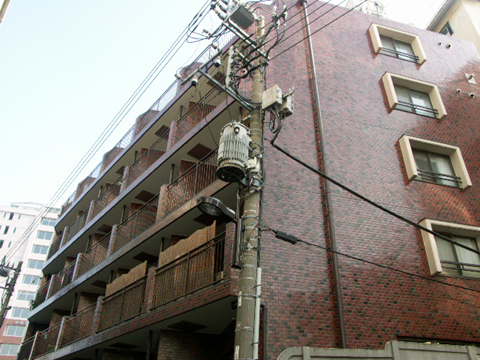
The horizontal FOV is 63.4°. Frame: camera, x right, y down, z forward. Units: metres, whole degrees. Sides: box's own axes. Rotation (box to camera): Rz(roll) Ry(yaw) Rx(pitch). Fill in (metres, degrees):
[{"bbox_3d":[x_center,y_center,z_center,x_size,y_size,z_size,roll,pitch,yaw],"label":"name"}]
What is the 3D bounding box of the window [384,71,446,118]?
[{"bbox_3d":[5.778,-2.753,12.844,1.970,1.410,0.280,9,-34,-11],"label":"window"}]

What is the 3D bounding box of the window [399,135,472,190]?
[{"bbox_3d":[5.704,-0.483,11.337,1.970,1.410,0.280,9,-34,-11],"label":"window"}]

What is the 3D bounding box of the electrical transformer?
[{"bbox_3d":[-0.133,-0.584,8.221,0.626,1.124,0.626,3,-33,-2],"label":"electrical transformer"}]

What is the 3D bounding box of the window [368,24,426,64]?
[{"bbox_3d":[5.840,-4.997,14.374,1.970,1.410,0.280,9,-34,-11],"label":"window"}]

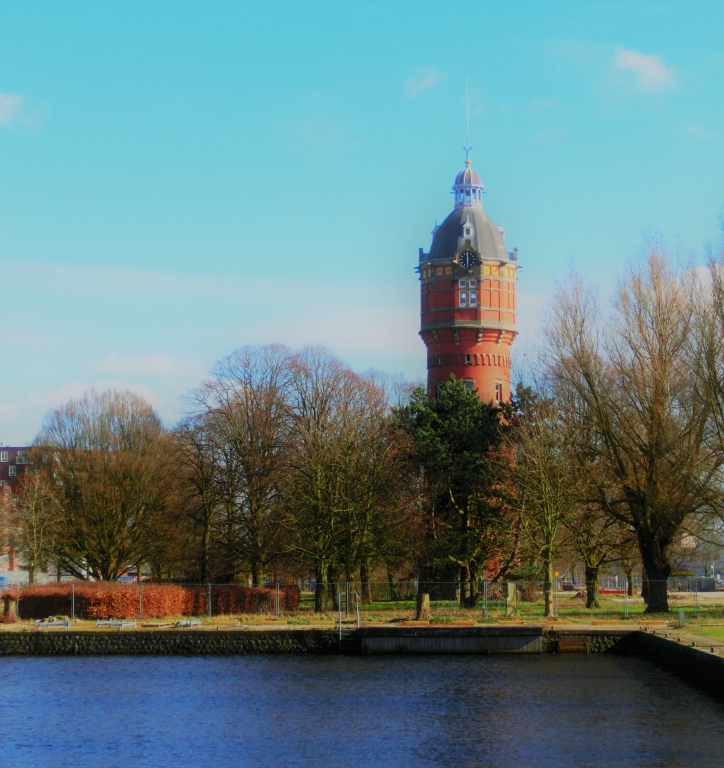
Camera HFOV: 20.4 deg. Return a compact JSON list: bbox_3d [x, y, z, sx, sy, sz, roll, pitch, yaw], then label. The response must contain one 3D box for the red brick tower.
[{"bbox_3d":[9.251,-0.976,174.811,8.687,38.850,8.687,0,-5,0],"label":"red brick tower"}]

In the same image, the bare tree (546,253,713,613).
[{"bbox_3d":[15.456,2.720,116.234,9.592,20.846,9.592,0,-5,0],"label":"bare tree"}]

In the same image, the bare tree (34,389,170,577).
[{"bbox_3d":[-15.344,6.866,119.872,8.343,13.249,8.343,0,-5,0],"label":"bare tree"}]

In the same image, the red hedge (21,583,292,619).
[{"bbox_3d":[-10.770,11.295,105.410,15.094,1.800,3.500,1,-5,-6],"label":"red hedge"}]

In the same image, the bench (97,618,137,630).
[{"bbox_3d":[-10.430,10.126,85.433,1.600,0.500,0.550,0,-5,0],"label":"bench"}]

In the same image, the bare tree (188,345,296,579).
[{"bbox_3d":[-7.796,5.795,126.999,7.200,16.677,7.200,0,-5,0],"label":"bare tree"}]

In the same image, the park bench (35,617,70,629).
[{"bbox_3d":[-13.150,10.126,85.433,1.450,0.500,0.550,0,-5,0],"label":"park bench"}]

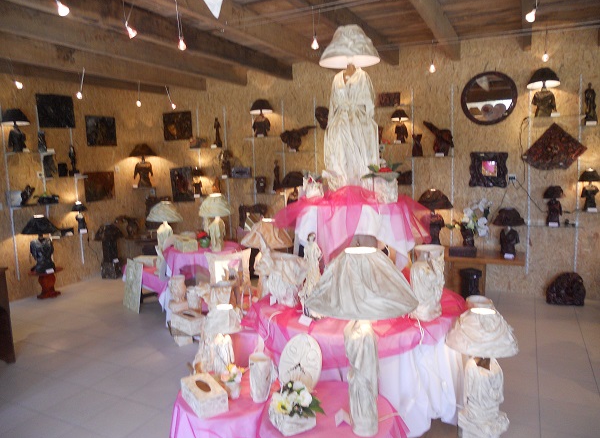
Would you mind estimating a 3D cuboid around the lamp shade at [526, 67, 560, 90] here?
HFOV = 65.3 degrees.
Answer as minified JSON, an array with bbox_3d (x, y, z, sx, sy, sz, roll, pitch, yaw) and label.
[{"bbox_3d":[2.451,-1.415,4.712,0.330,0.215,0.330,2,8,26],"label":"lamp shade"}]

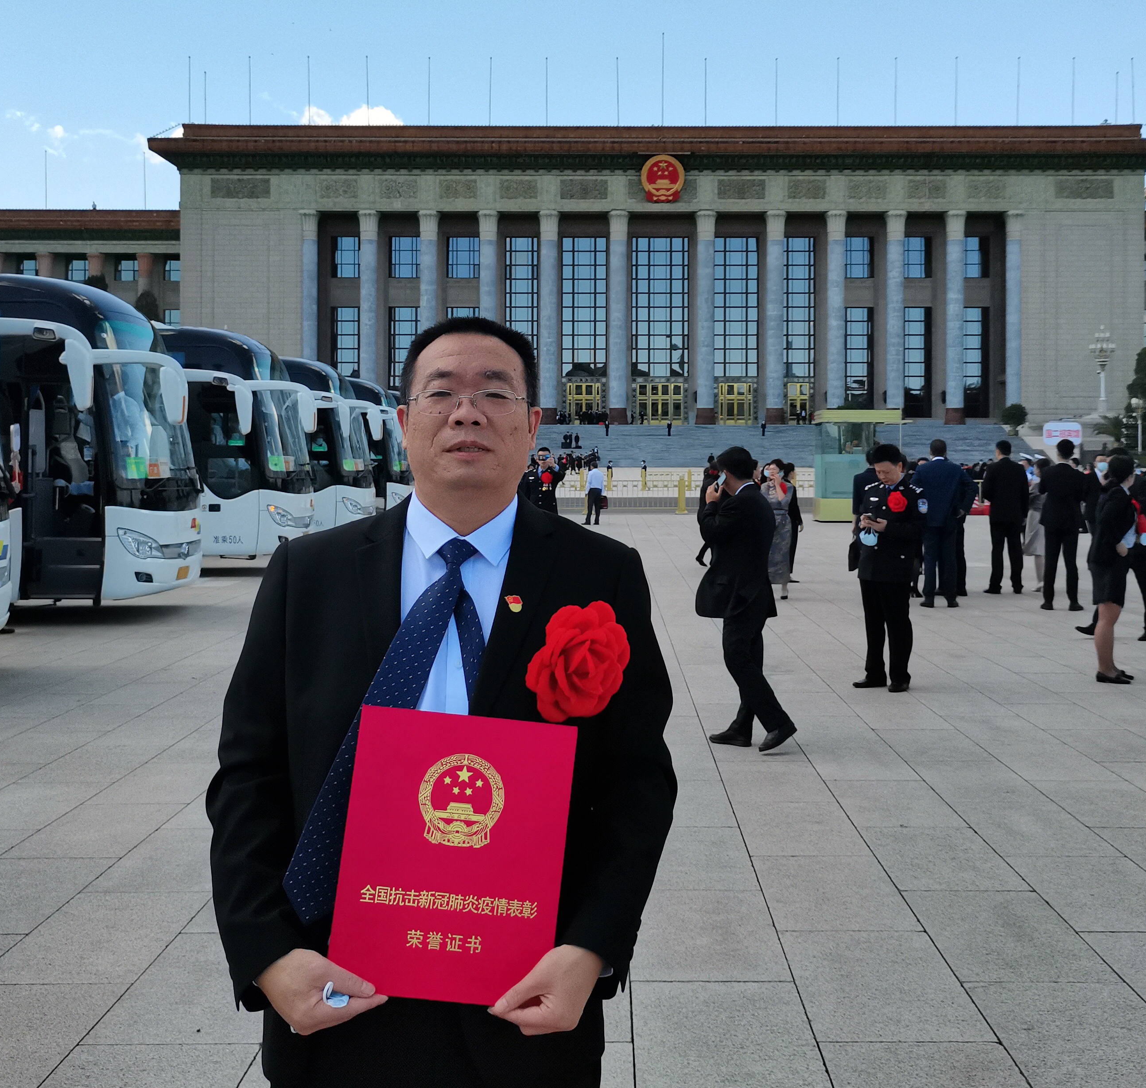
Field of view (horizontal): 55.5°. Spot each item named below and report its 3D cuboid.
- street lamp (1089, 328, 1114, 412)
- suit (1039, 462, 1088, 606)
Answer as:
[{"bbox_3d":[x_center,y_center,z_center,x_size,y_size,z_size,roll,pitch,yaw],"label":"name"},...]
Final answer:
[{"bbox_3d":[54.346,-17.766,112.000,2.500,9.300,2.500,0,3,0],"label":"street lamp"},{"bbox_3d":[5.173,-0.096,11.500,0.530,1.520,0.360,1,4,22],"label":"suit"}]

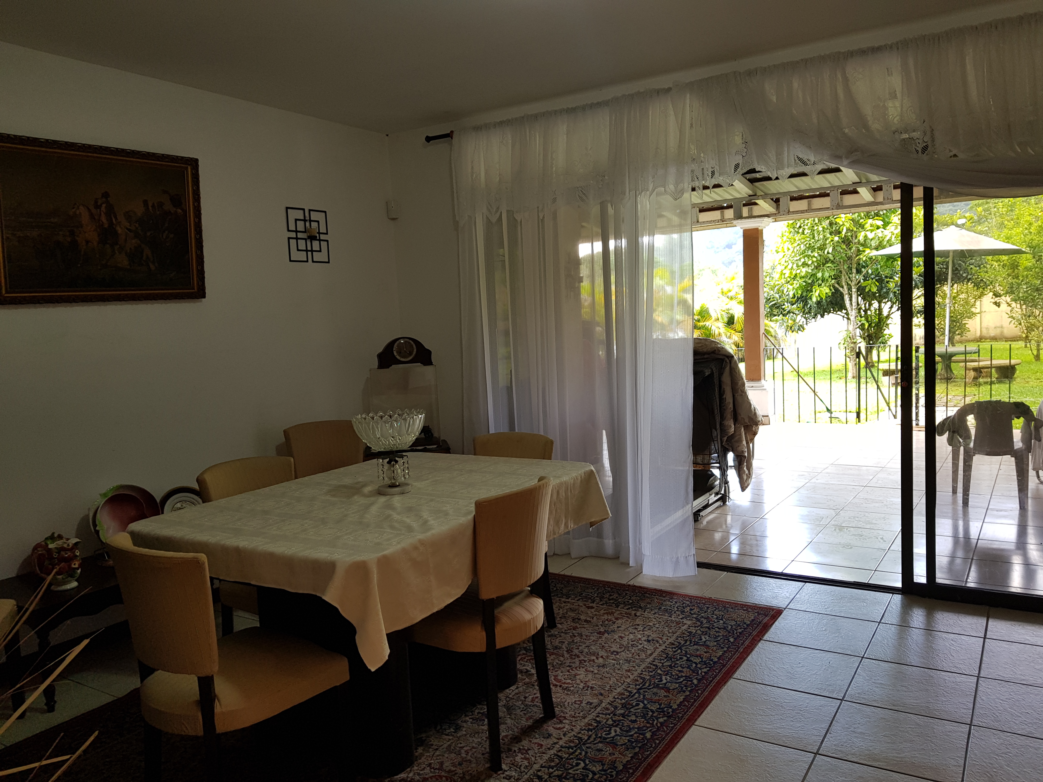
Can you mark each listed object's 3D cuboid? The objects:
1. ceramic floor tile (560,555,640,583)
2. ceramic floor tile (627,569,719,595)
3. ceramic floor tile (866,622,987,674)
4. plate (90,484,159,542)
[{"bbox_3d":[0.481,1.003,4.410,0.418,0.012,0.410,0,6,33],"label":"ceramic floor tile"},{"bbox_3d":[0.830,1.004,4.183,0.414,0.012,0.410,0,6,33],"label":"ceramic floor tile"},{"bbox_3d":[1.672,1.066,3.242,0.403,0.010,0.403,0,6,34],"label":"ceramic floor tile"},{"bbox_3d":[-1.787,0.583,3.556,0.322,0.322,0.080,-8,-7,-45],"label":"plate"}]

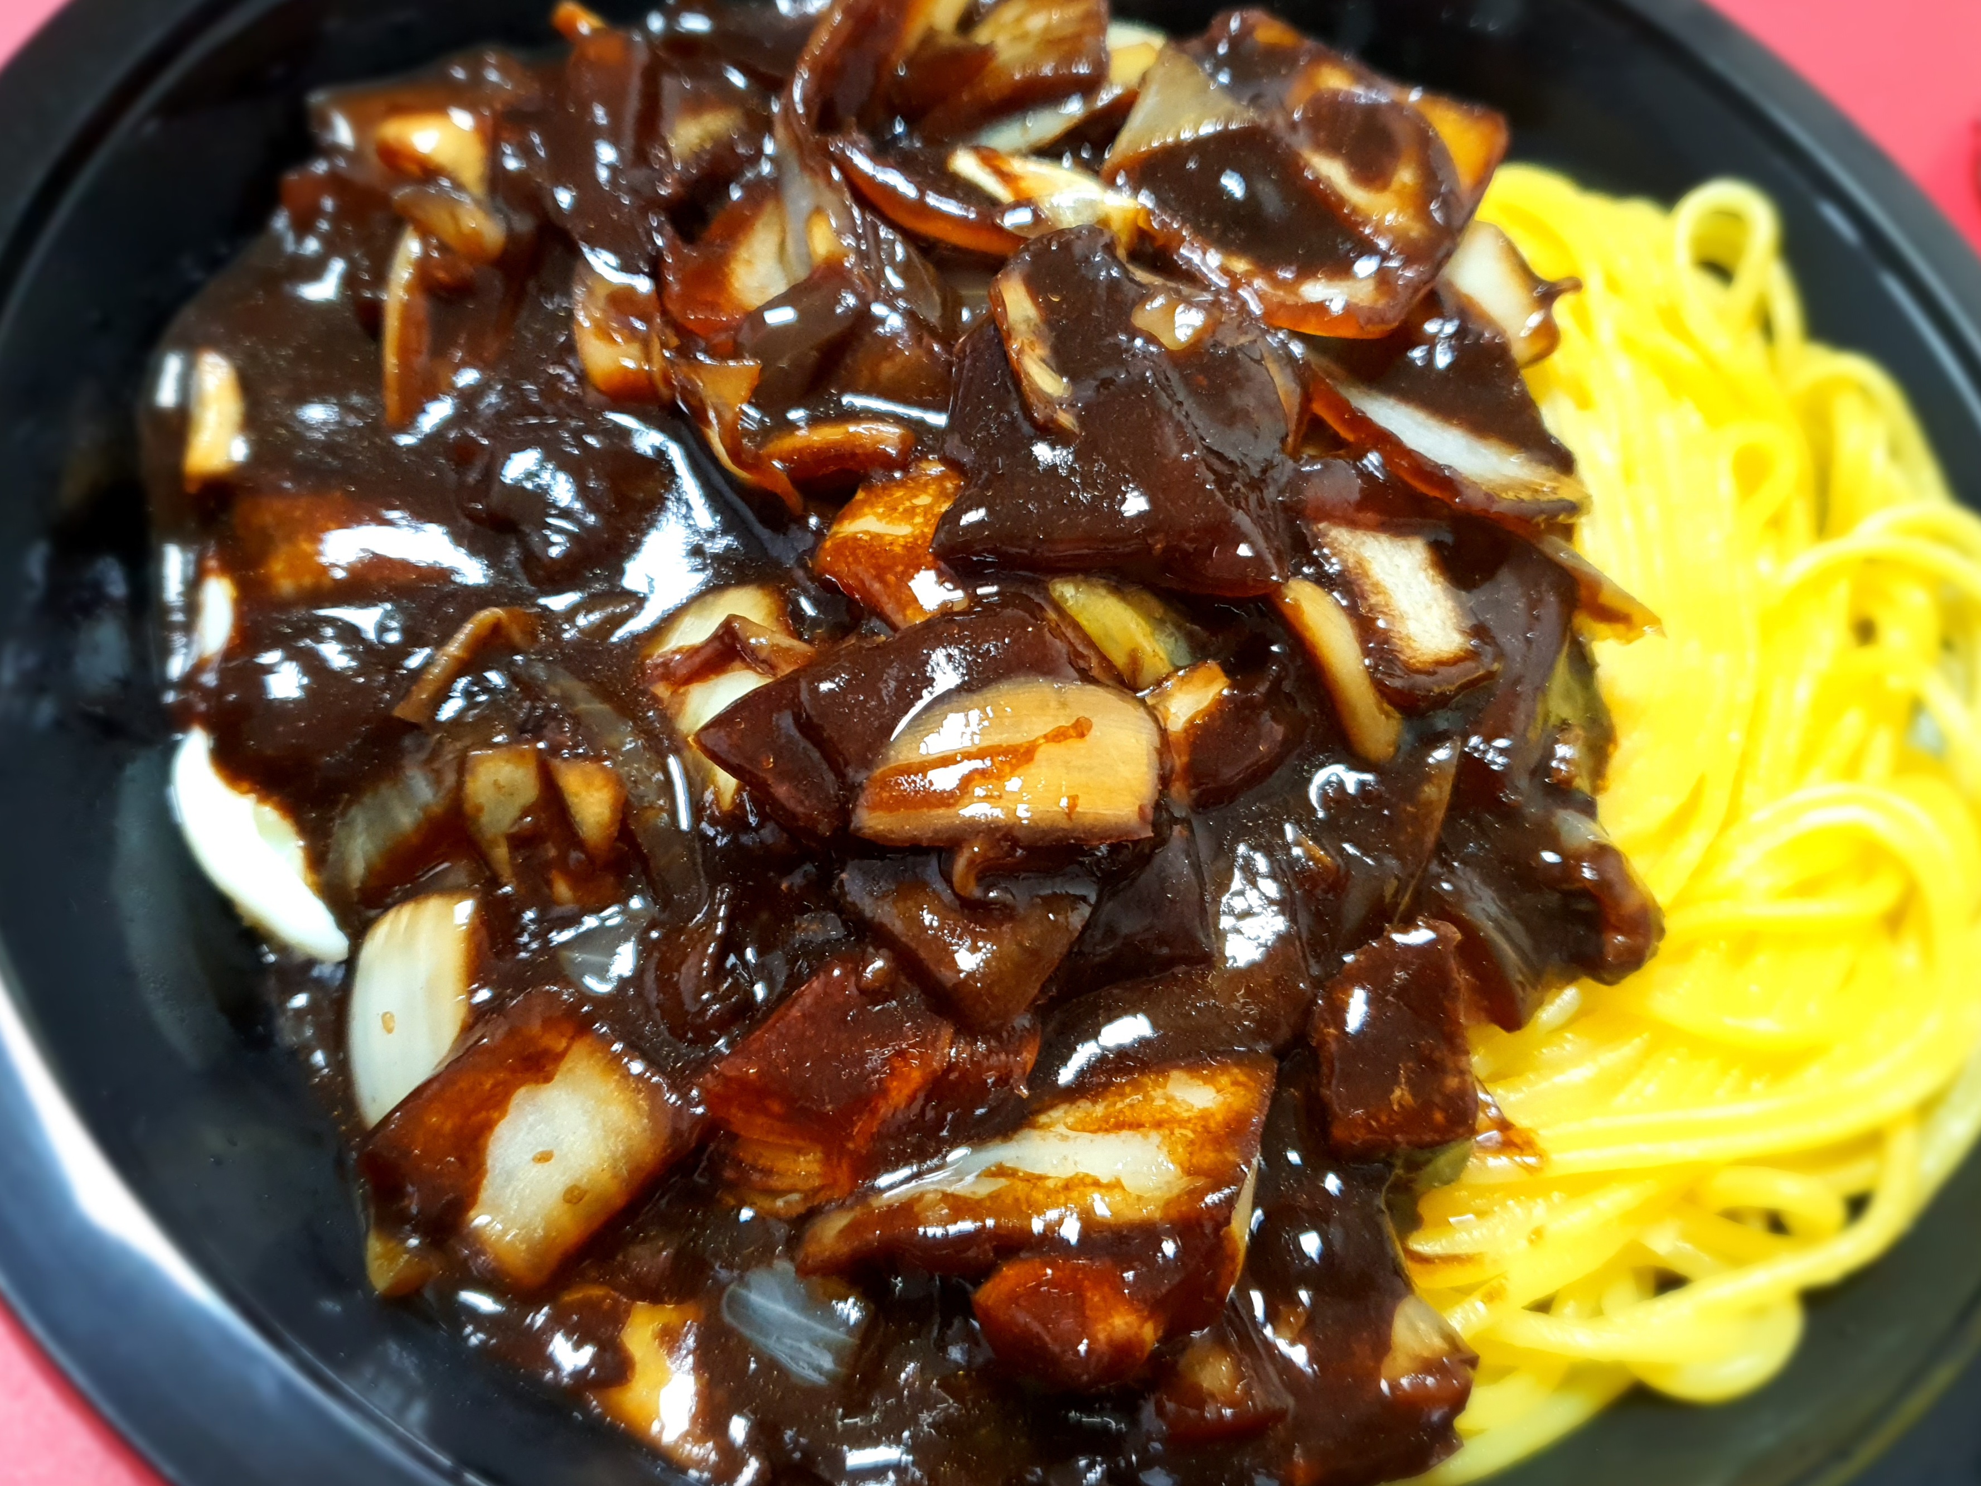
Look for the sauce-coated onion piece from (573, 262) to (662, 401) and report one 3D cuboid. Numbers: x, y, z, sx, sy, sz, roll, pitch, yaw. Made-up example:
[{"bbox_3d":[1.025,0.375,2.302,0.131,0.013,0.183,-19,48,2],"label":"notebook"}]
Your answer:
[{"bbox_3d":[-0.037,-0.041,0.148,0.008,0.007,0.013,-7,66,-14],"label":"sauce-coated onion piece"}]

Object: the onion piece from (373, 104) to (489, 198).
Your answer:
[{"bbox_3d":[-0.059,-0.062,0.157,0.011,0.006,0.007,10,63,-5],"label":"onion piece"}]

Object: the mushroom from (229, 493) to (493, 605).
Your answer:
[{"bbox_3d":[-0.060,-0.018,0.141,0.022,0.007,0.009,1,64,-10],"label":"mushroom"}]

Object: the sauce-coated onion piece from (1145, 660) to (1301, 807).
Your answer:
[{"bbox_3d":[0.021,-0.001,0.133,0.012,0.009,0.011,-20,69,-19],"label":"sauce-coated onion piece"}]

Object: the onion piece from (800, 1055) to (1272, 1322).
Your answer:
[{"bbox_3d":[0.003,0.035,0.117,0.035,0.012,0.014,-9,66,-15],"label":"onion piece"}]

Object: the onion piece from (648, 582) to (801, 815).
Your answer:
[{"bbox_3d":[-0.023,-0.004,0.129,0.013,0.009,0.018,10,63,-6],"label":"onion piece"}]

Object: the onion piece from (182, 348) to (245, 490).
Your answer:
[{"bbox_3d":[-0.075,-0.031,0.143,0.005,0.005,0.013,-3,64,-12],"label":"onion piece"}]

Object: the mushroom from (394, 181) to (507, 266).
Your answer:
[{"bbox_3d":[-0.056,-0.054,0.155,0.011,0.005,0.005,30,63,5],"label":"mushroom"}]

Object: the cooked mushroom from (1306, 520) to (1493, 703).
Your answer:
[{"bbox_3d":[0.039,-0.013,0.142,0.011,0.008,0.016,-14,67,-17],"label":"cooked mushroom"}]

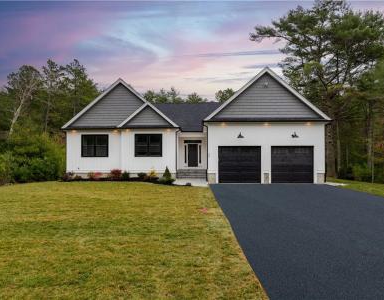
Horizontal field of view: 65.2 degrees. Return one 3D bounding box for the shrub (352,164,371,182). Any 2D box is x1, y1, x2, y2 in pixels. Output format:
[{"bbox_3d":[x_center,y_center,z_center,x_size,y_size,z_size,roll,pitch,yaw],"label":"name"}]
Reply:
[{"bbox_3d":[12.200,1.680,21.600,1.400,1.270,1.350,0,0,0],"label":"shrub"}]

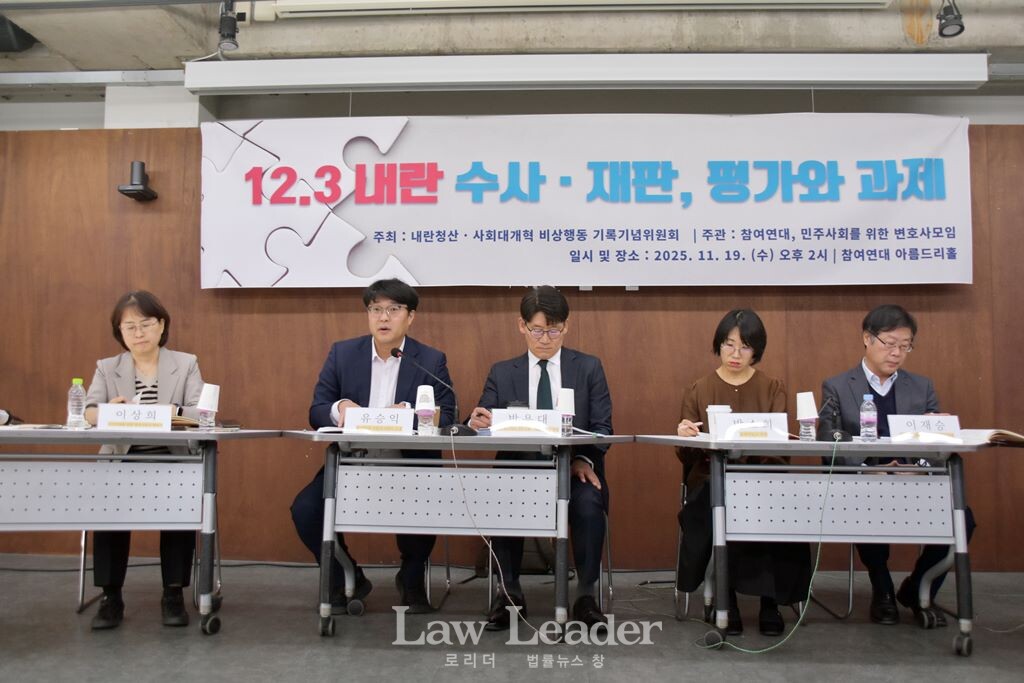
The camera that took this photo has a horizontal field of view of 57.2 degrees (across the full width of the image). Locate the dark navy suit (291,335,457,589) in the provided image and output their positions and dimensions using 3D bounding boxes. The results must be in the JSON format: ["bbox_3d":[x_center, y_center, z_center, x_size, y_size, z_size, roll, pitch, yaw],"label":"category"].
[{"bbox_3d":[-0.550,0.485,3.910,0.650,1.050,0.680,0,-4,7],"label":"dark navy suit"}]

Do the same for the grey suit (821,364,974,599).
[{"bbox_3d":[1.572,0.554,3.920,0.585,0.940,0.540,0,-5,4],"label":"grey suit"}]

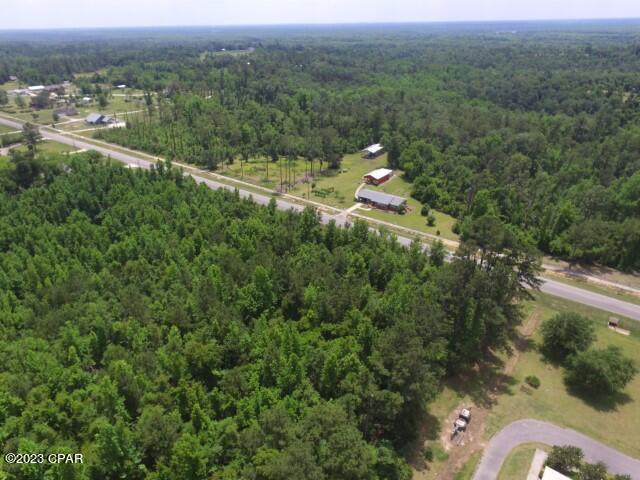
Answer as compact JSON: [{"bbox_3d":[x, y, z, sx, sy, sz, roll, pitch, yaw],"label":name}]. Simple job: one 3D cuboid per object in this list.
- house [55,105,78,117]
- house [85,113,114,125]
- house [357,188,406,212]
[{"bbox_3d":[-224.814,-114.723,327.484,18.000,4.700,12.000,18,36,29],"label":"house"},{"bbox_3d":[-178.257,-99.321,298.524,18.000,6.200,13.500,18,36,29],"label":"house"},{"bbox_3d":[26.955,-17.825,159.465,19.244,3.706,8.500,18,35,29],"label":"house"}]

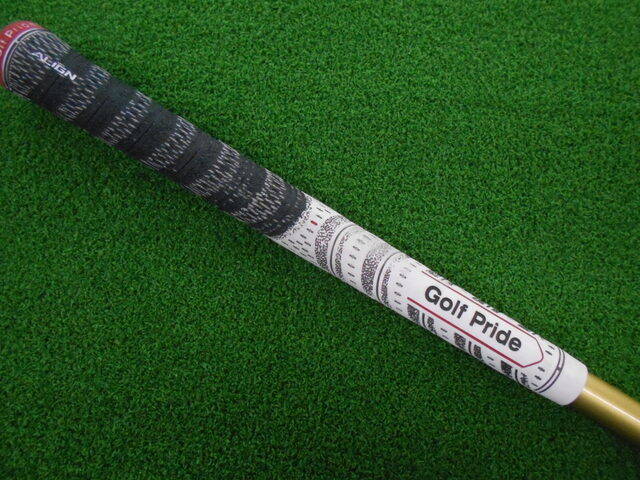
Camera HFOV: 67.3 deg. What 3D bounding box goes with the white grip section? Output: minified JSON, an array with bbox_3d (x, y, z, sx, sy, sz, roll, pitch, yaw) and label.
[{"bbox_3d":[0.043,0.024,0.194,0.132,0.024,0.024,31,85,3],"label":"white grip section"}]

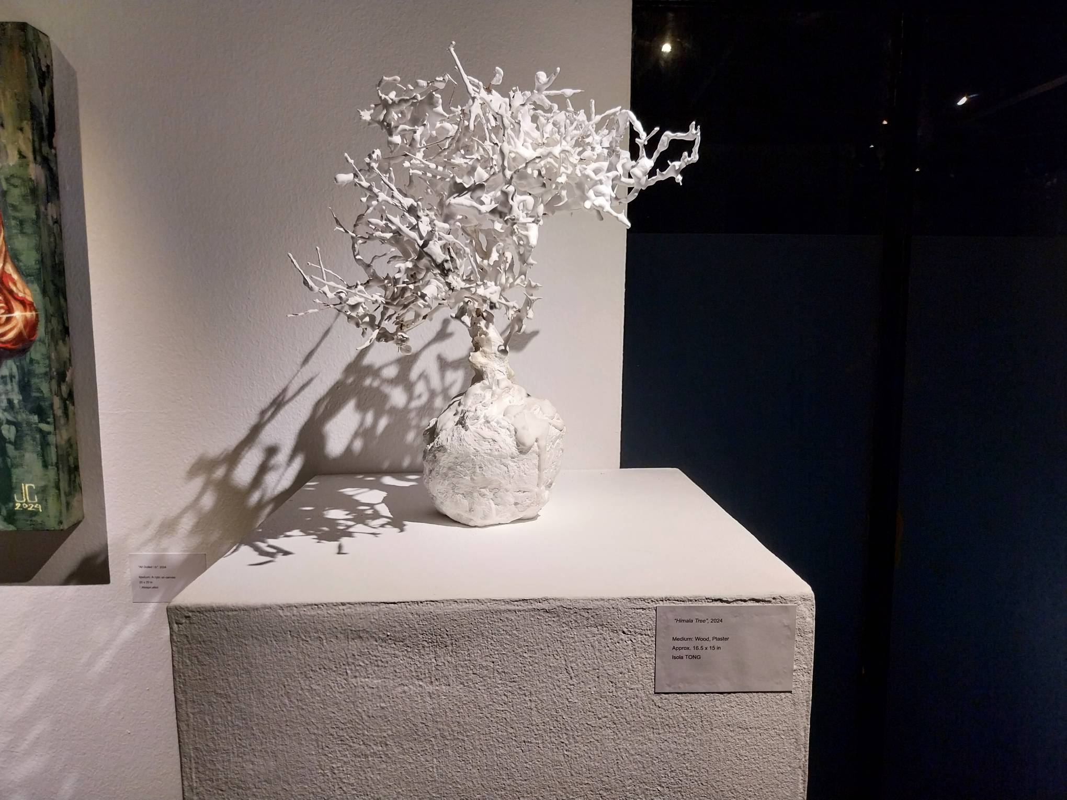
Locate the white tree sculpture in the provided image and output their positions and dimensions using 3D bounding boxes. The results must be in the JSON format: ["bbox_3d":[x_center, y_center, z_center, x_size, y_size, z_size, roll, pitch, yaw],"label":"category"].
[{"bbox_3d":[-0.035,-0.101,0.692,0.355,0.413,0.285,0,7,0],"label":"white tree sculpture"}]

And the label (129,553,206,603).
[{"bbox_3d":[-0.421,0.206,0.926,0.087,0.058,0.003,0,7,-2],"label":"label"}]

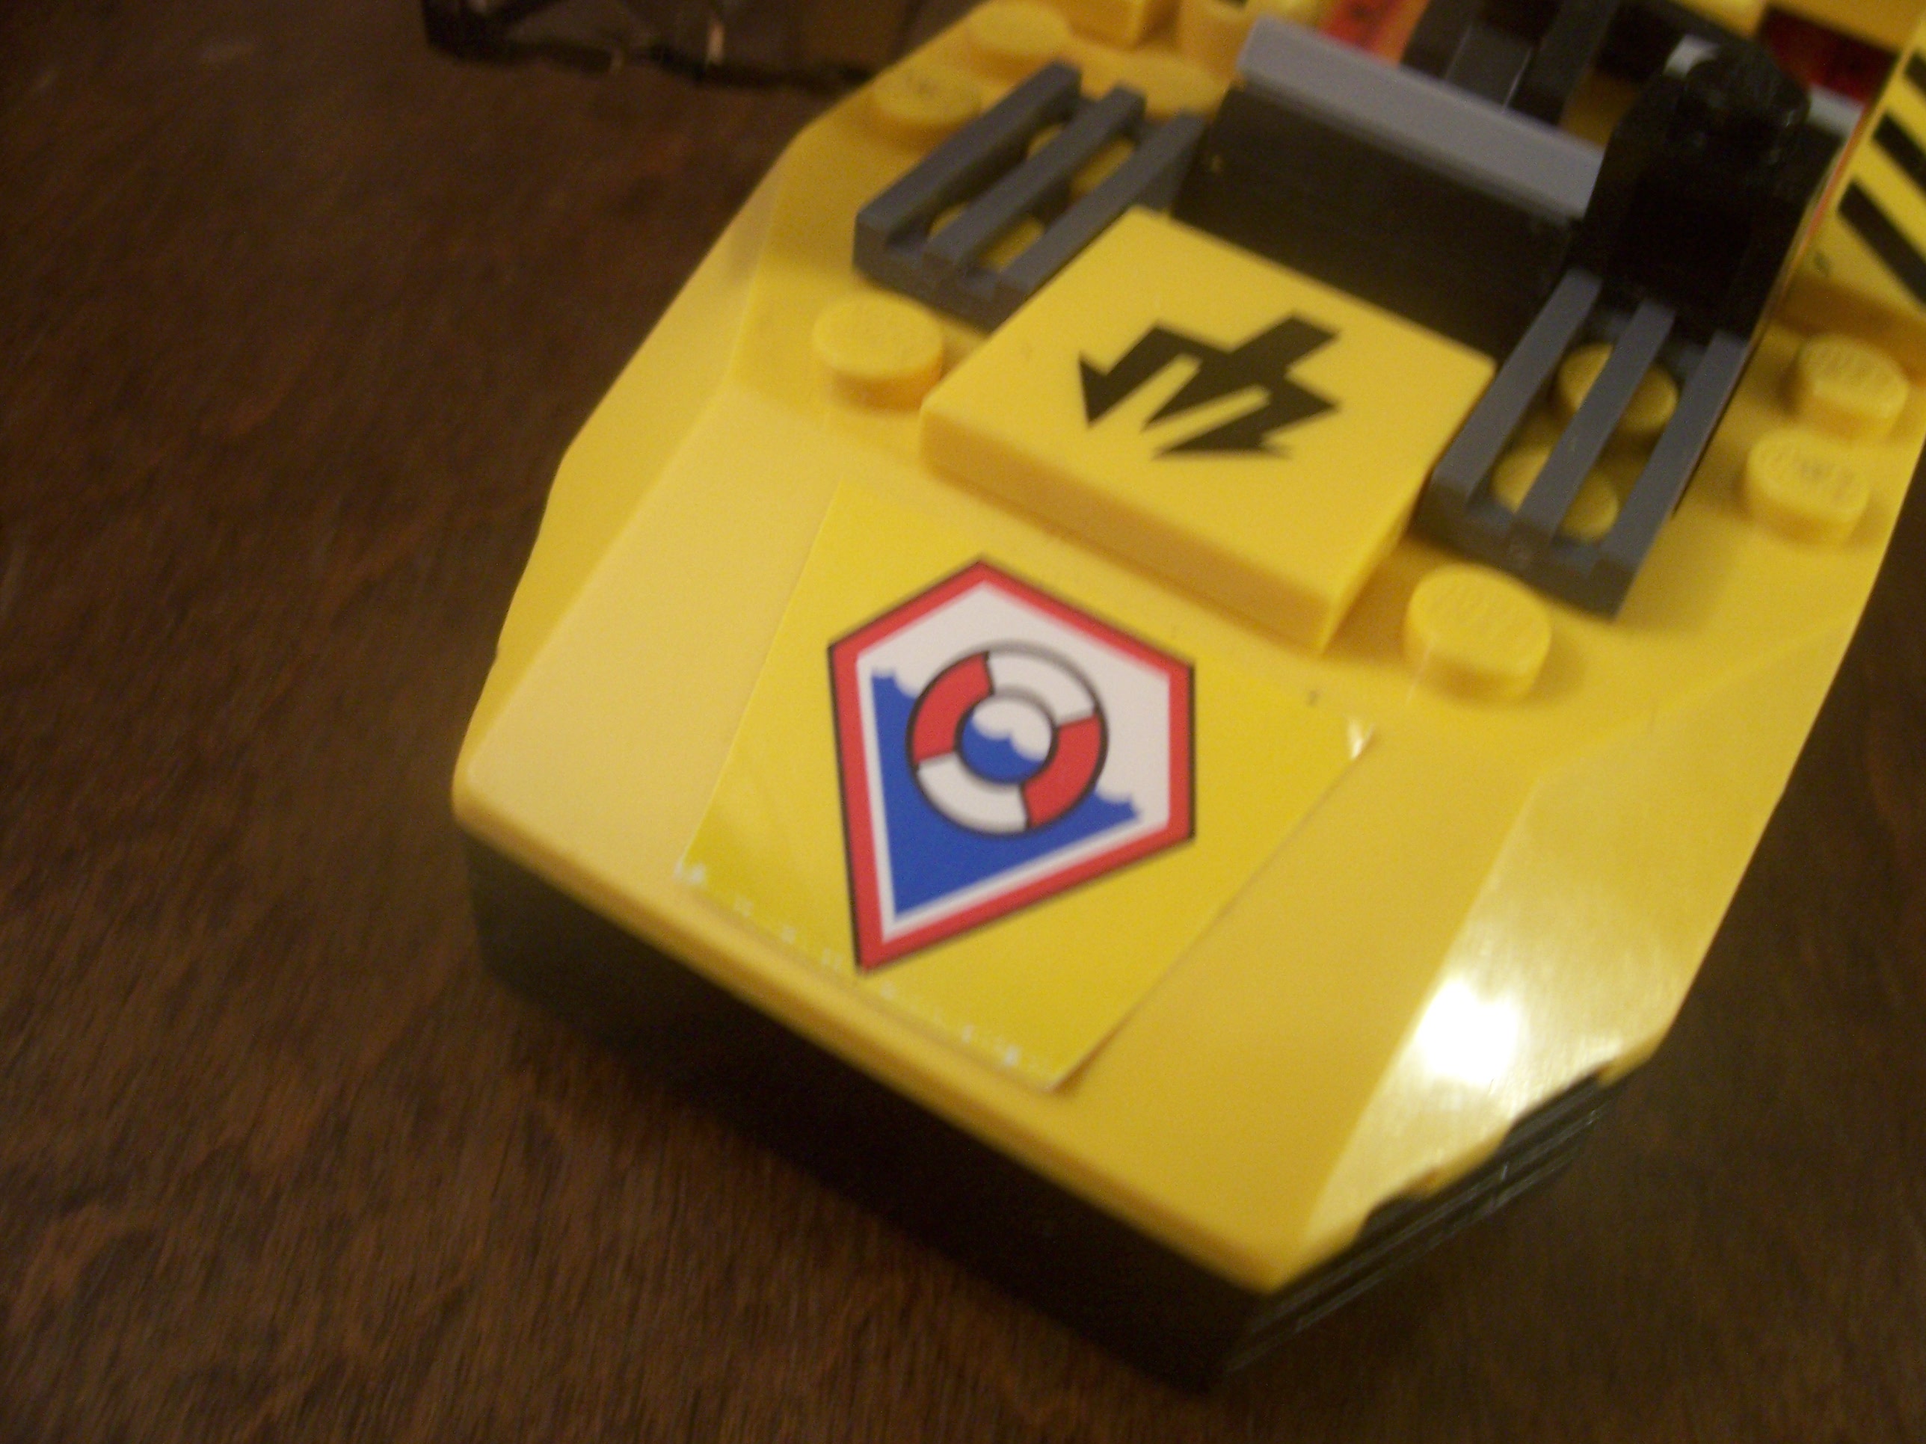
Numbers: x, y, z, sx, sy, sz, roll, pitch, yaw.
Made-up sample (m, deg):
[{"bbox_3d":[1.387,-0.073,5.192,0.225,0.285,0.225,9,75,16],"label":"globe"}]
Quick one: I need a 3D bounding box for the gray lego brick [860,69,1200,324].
[{"bbox_3d":[0.003,-0.022,0.078,0.008,0.003,0.016,28,51,15],"label":"gray lego brick"}]

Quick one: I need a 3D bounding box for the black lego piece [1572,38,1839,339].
[{"bbox_3d":[0.030,-0.021,0.076,0.008,0.011,0.008,28,51,15],"label":"black lego piece"}]

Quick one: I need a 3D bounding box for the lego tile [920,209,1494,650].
[{"bbox_3d":[0.009,-0.011,0.070,0.016,0.003,0.016,28,51,15],"label":"lego tile"}]

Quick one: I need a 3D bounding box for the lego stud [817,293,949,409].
[{"bbox_3d":[-0.003,-0.014,0.071,0.005,0.002,0.005,4,49,-5],"label":"lego stud"}]

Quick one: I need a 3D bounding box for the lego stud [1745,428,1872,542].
[{"bbox_3d":[0.032,-0.009,0.072,0.005,0.002,0.005,28,51,15],"label":"lego stud"}]

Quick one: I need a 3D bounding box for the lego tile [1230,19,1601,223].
[{"bbox_3d":[0.019,-0.025,0.078,0.016,0.003,0.003,28,51,15],"label":"lego tile"}]

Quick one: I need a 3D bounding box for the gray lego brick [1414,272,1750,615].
[{"bbox_3d":[0.024,-0.011,0.072,0.008,0.003,0.016,28,51,15],"label":"gray lego brick"}]

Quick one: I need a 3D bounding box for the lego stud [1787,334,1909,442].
[{"bbox_3d":[0.036,-0.014,0.077,0.005,0.002,0.005,28,51,15],"label":"lego stud"}]

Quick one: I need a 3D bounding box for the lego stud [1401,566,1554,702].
[{"bbox_3d":[0.017,-0.003,0.065,0.005,0.002,0.005,4,49,-5],"label":"lego stud"}]

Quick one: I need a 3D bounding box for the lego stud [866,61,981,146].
[{"bbox_3d":[-0.002,-0.027,0.083,0.005,0.002,0.005,4,49,-5],"label":"lego stud"}]

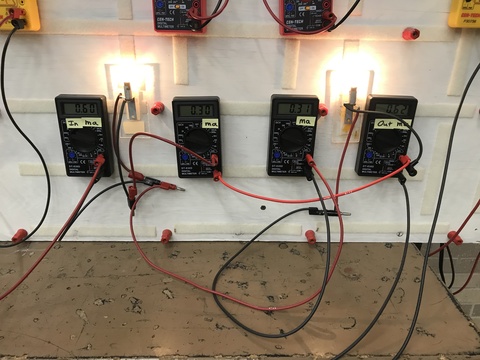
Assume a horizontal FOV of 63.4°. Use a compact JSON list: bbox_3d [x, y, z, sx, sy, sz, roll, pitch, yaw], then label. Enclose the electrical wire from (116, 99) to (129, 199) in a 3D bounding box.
[{"bbox_3d":[-0.180,-0.044,0.612,0.026,0.169,0.020,0,25,0],"label":"electrical wire"}]

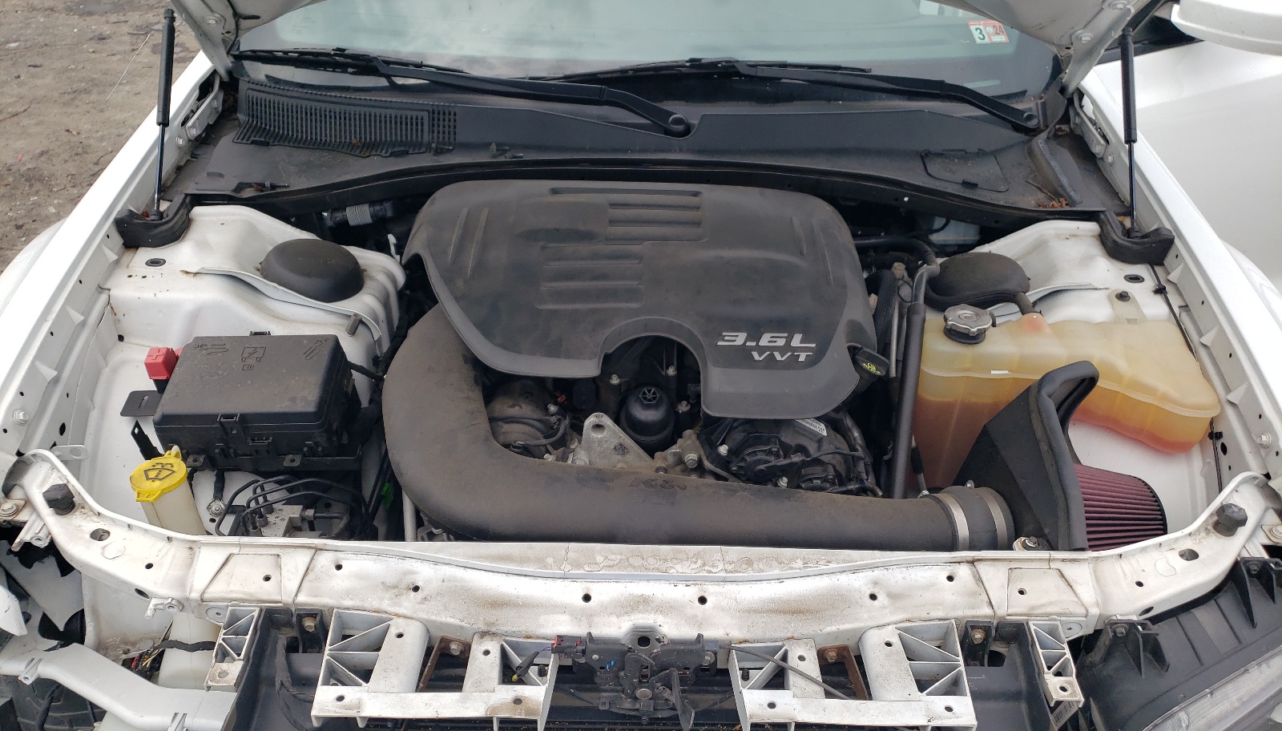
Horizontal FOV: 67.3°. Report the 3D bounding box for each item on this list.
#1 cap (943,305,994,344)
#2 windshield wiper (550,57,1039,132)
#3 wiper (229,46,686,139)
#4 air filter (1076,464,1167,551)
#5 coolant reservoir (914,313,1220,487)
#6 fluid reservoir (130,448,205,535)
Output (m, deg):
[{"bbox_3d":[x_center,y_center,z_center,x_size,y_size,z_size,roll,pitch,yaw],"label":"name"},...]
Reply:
[{"bbox_3d":[0.430,-0.053,1.263,0.063,0.028,0.063,1,34,0],"label":"cap"},{"bbox_3d":[0.243,-0.470,1.661,0.890,0.090,0.085,2,35,1],"label":"windshield wiper"},{"bbox_3d":[-0.325,-0.489,1.675,0.840,0.085,0.085,8,35,10],"label":"wiper"},{"bbox_3d":[0.545,0.211,1.189,0.145,0.145,0.140,1,34,0],"label":"air filter"},{"bbox_3d":[0.555,0.082,1.345,0.370,0.260,0.195,1,34,0],"label":"coolant reservoir"},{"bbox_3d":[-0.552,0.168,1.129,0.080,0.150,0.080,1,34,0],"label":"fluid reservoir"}]

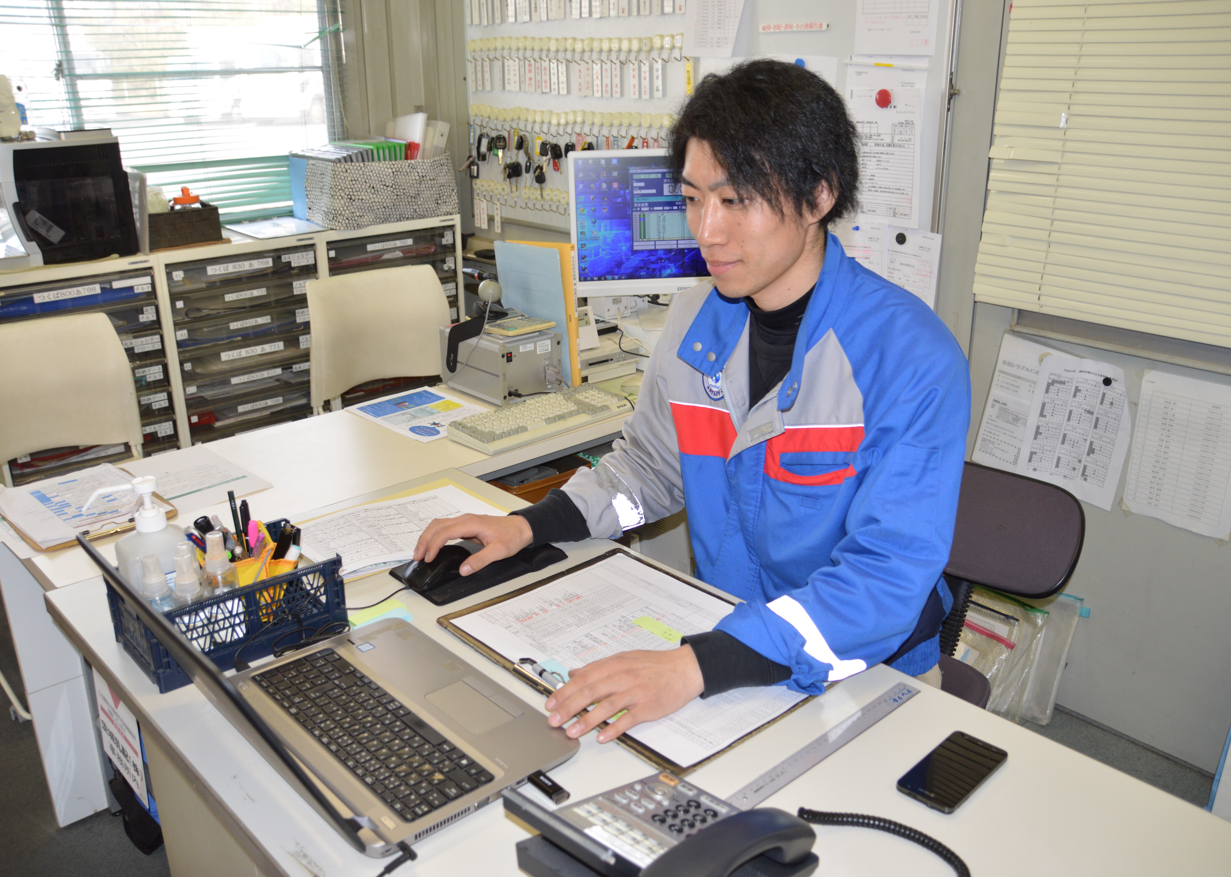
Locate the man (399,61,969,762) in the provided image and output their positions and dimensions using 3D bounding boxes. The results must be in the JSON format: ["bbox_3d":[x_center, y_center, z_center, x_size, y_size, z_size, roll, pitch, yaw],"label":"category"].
[{"bbox_3d":[0.113,0.205,1.449,0.780,1.400,0.670,-19,27,-40],"label":"man"}]

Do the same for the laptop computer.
[{"bbox_3d":[-0.287,0.222,1.046,0.367,0.253,0.384,-19,27,-40],"label":"laptop computer"}]

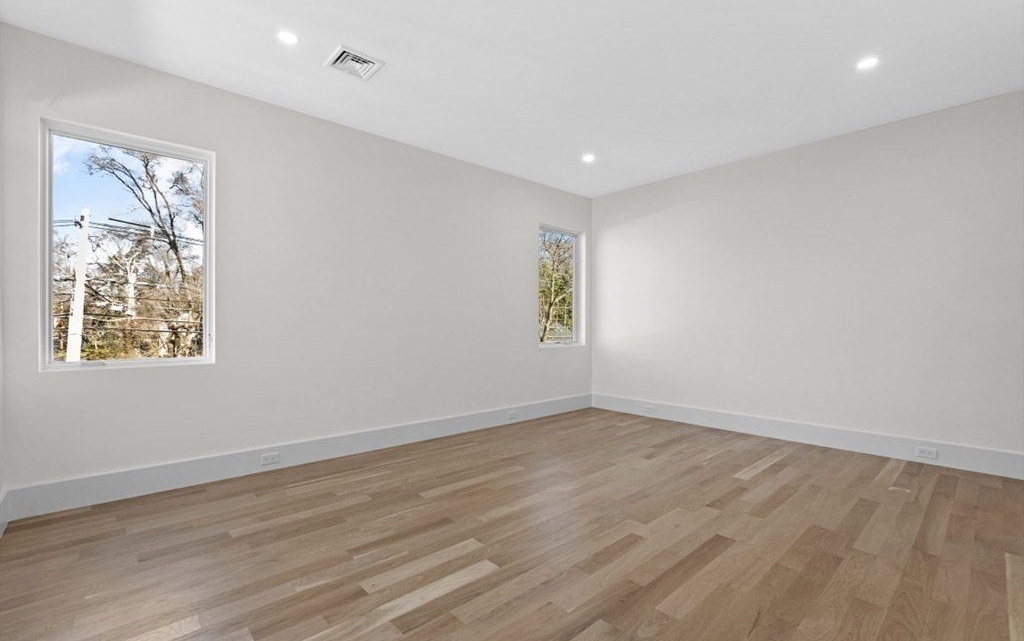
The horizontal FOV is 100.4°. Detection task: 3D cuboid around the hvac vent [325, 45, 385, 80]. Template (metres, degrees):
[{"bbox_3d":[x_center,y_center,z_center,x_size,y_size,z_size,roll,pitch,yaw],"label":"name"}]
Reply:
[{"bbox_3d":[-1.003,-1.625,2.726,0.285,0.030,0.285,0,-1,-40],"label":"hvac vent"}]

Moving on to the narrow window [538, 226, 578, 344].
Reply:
[{"bbox_3d":[0.599,-0.407,5.303,0.823,1.456,0.110,0,-1,-40],"label":"narrow window"}]

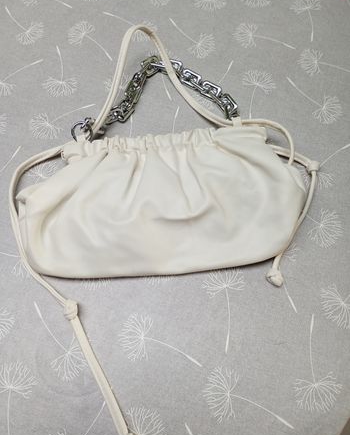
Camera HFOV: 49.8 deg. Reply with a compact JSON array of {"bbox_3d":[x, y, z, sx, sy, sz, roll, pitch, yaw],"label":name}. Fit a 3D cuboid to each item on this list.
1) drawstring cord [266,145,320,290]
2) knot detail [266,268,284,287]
[{"bbox_3d":[0.128,-0.005,0.406,0.063,0.028,0.158,4,68,2],"label":"drawstring cord"},{"bbox_3d":[0.103,0.062,0.388,0.018,0.014,0.019,4,68,2],"label":"knot detail"}]

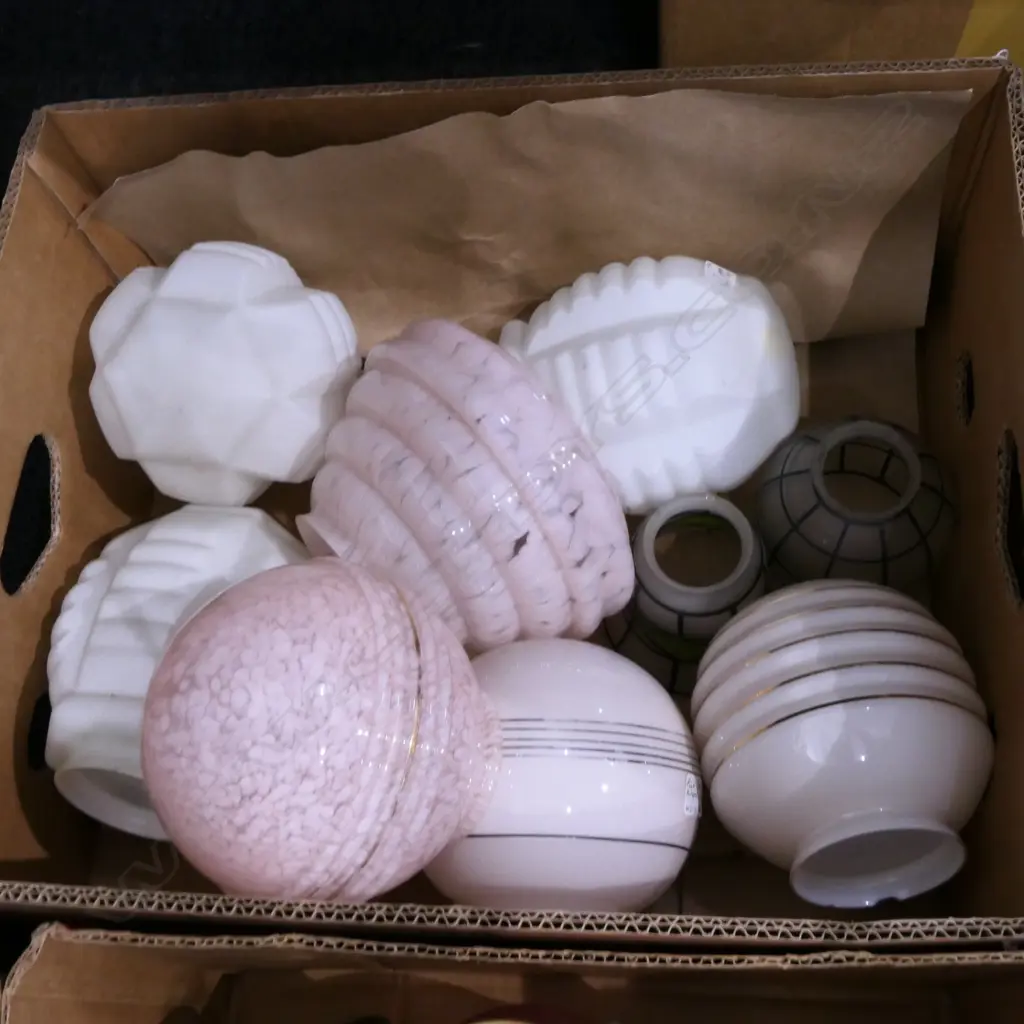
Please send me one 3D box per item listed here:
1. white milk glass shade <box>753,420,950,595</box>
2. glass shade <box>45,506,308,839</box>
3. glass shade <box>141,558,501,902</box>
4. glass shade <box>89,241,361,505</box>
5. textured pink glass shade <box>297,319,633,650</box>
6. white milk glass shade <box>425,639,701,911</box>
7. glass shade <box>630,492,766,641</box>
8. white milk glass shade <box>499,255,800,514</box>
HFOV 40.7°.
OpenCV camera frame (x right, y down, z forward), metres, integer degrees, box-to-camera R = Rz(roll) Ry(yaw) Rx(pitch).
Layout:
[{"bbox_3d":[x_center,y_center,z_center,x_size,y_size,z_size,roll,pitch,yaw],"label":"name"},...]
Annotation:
[{"bbox_3d":[0.194,0.002,0.775,0.113,0.105,0.113,0,64,8],"label":"white milk glass shade"},{"bbox_3d":[-0.175,0.079,0.750,0.140,0.140,0.175,17,66,-11],"label":"glass shade"},{"bbox_3d":[-0.091,0.100,0.630,0.155,0.156,0.156,15,79,-23],"label":"glass shade"},{"bbox_3d":[-0.155,-0.076,0.745,0.147,0.138,0.145,0,101,-12],"label":"glass shade"},{"bbox_3d":[-0.025,-0.001,0.690,0.132,0.179,0.179,-39,91,-16],"label":"textured pink glass shade"},{"bbox_3d":[0.021,0.146,0.703,0.153,0.153,0.164,-1,72,8],"label":"white milk glass shade"},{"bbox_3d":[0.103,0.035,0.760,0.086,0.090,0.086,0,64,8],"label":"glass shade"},{"bbox_3d":[0.067,-0.069,0.770,0.178,0.143,0.143,-12,94,21],"label":"white milk glass shade"}]

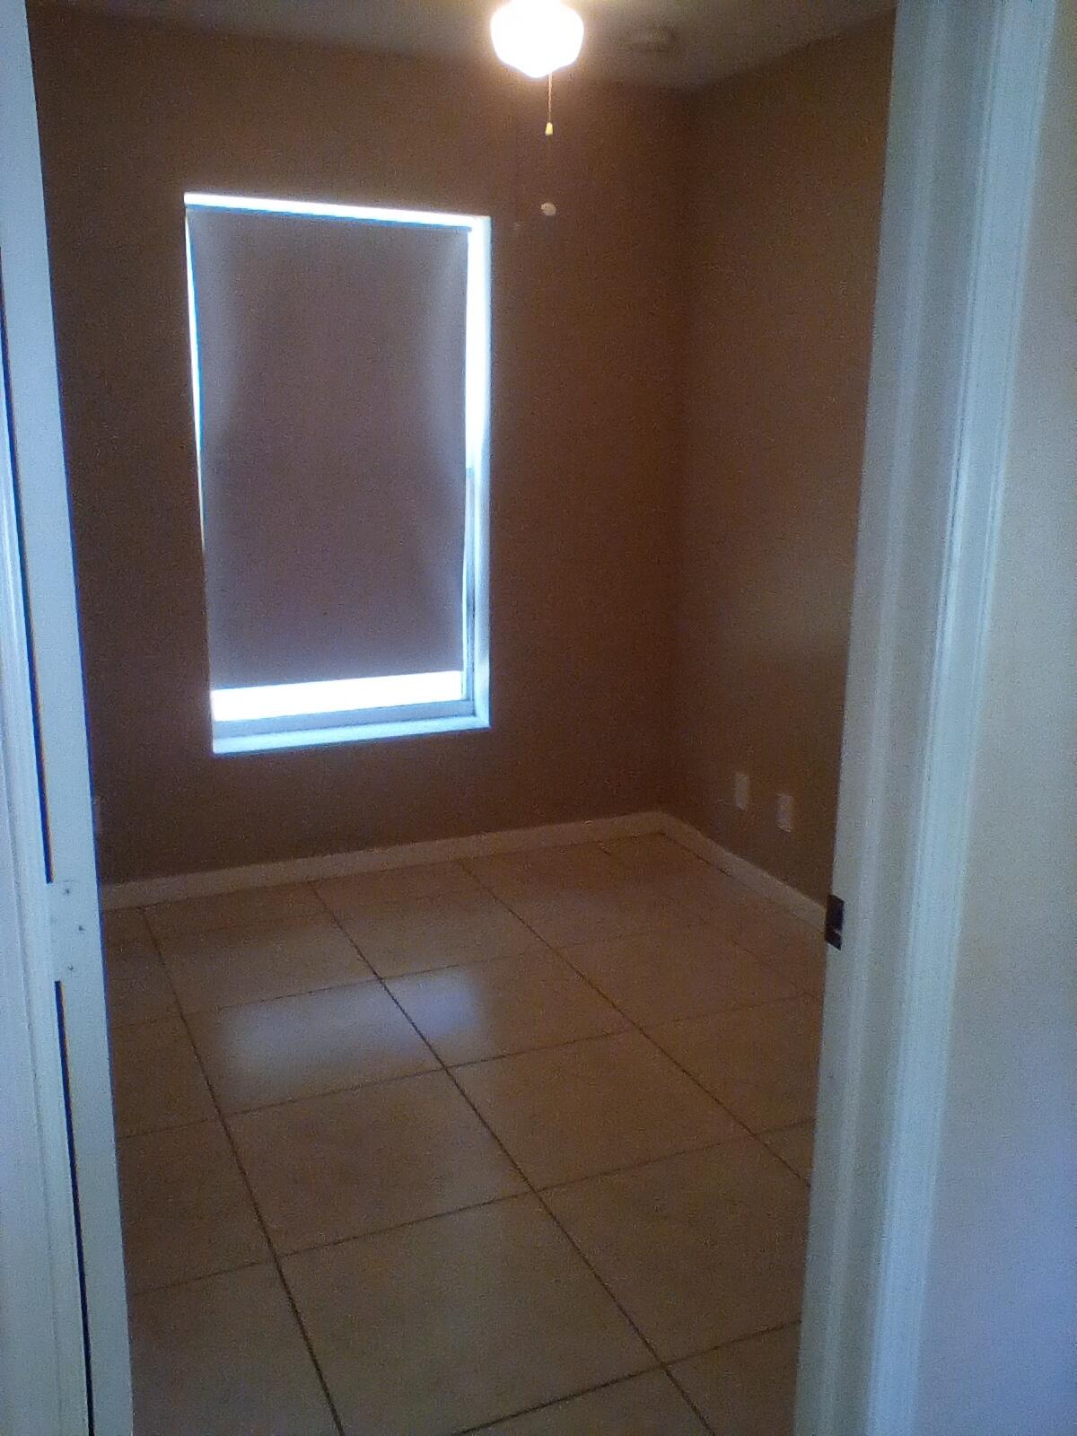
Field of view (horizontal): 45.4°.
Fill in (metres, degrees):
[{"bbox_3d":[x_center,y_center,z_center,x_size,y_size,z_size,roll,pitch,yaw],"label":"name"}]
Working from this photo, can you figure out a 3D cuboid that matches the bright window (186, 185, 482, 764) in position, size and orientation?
[{"bbox_3d":[-0.581,-0.705,3.882,0.886,1.561,0.130,-6,15,-23],"label":"bright window"}]

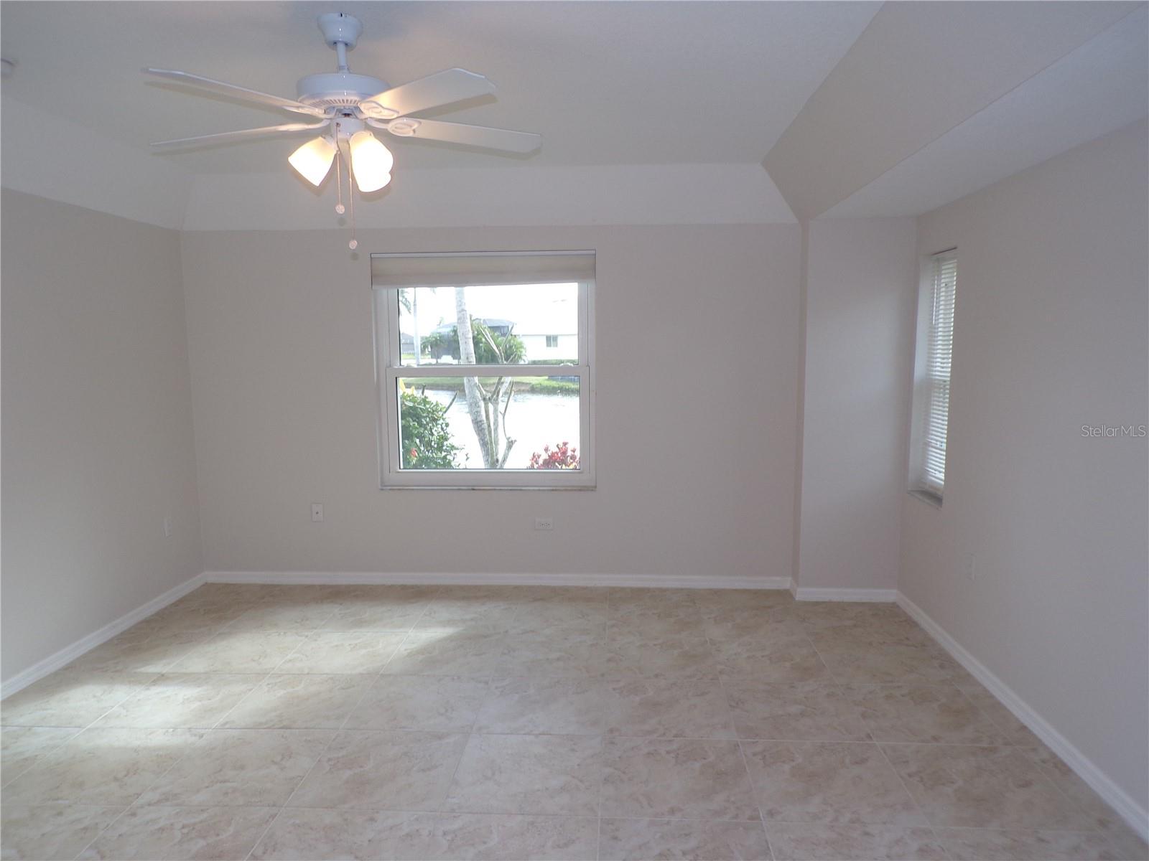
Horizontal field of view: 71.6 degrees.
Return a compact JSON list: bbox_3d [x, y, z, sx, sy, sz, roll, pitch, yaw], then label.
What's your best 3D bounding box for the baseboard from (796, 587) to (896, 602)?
[{"bbox_3d":[1.604,0.970,4.697,0.581,0.072,0.016,0,7,3],"label":"baseboard"}]

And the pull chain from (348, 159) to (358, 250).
[{"bbox_3d":[-0.679,-0.689,2.426,0.027,0.272,0.026,0,7,3],"label":"pull chain"}]

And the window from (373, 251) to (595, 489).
[{"bbox_3d":[-0.550,-0.361,4.946,1.363,1.455,0.120,0,7,3],"label":"window"}]

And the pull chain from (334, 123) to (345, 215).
[{"bbox_3d":[-0.709,-0.786,2.401,0.027,0.266,0.026,0,7,3],"label":"pull chain"}]

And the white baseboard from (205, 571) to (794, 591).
[{"bbox_3d":[-0.524,0.946,5.049,3.724,0.074,0.016,0,7,3],"label":"white baseboard"}]

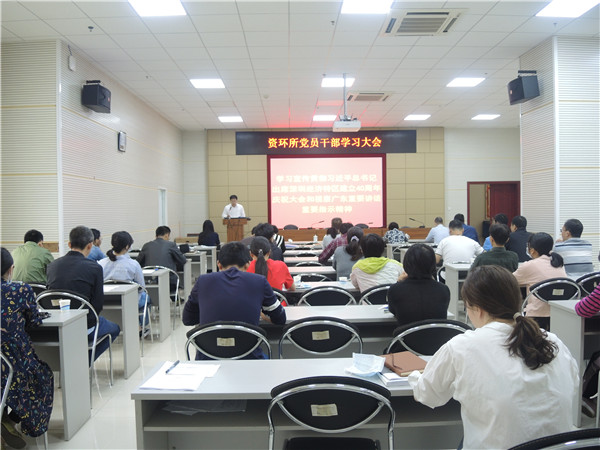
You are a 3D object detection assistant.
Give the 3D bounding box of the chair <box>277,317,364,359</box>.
[{"bbox_3d":[0.123,0.961,3.035,0.480,0.860,0.560,-1,2,-1],"label":"chair"}]

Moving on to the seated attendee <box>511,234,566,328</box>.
[{"bbox_3d":[2.039,0.674,4.272,0.480,1.240,0.750,-1,2,-13],"label":"seated attendee"}]

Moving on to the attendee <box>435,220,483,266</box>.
[{"bbox_3d":[2.064,0.583,6.439,0.570,1.280,0.800,-1,2,-1],"label":"attendee"}]

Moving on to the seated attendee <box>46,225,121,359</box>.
[{"bbox_3d":[-1.707,0.675,3.918,0.510,1.320,0.750,0,2,7],"label":"seated attendee"}]

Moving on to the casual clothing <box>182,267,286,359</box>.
[{"bbox_3d":[-0.372,0.542,2.829,0.580,0.625,0.460,-1,2,-1],"label":"casual clothing"}]

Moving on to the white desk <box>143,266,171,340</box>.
[{"bbox_3d":[-2.246,0.922,5.550,1.400,0.750,0.450,-1,2,-1],"label":"white desk"}]

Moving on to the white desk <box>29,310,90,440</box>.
[{"bbox_3d":[-2.181,1.005,3.243,1.400,0.750,0.450,-1,2,-1],"label":"white desk"}]

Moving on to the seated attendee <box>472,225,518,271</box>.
[{"bbox_3d":[2.241,0.636,5.648,0.530,1.290,0.720,-1,2,-1],"label":"seated attendee"}]

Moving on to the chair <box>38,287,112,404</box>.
[{"bbox_3d":[-1.739,0.920,3.800,0.500,0.870,0.550,-1,2,-1],"label":"chair"}]

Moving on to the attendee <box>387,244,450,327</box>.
[{"bbox_3d":[0.743,0.730,3.145,0.450,1.240,0.750,-1,2,-1],"label":"attendee"}]

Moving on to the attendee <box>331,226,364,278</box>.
[{"bbox_3d":[0.548,0.639,5.237,0.470,1.240,0.700,-1,2,-1],"label":"attendee"}]

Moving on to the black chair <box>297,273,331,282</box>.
[{"bbox_3d":[0.126,0.867,5.017,0.500,0.820,0.530,-1,2,-1],"label":"black chair"}]

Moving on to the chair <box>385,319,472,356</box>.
[{"bbox_3d":[0.753,0.956,2.947,0.480,0.860,0.560,-1,2,-1],"label":"chair"}]

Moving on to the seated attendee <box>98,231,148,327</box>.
[{"bbox_3d":[-1.804,0.691,5.186,0.490,1.240,0.780,-1,2,7],"label":"seated attendee"}]

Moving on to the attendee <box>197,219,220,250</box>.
[{"bbox_3d":[-1.837,0.545,9.864,0.460,1.280,0.740,-1,2,-1],"label":"attendee"}]

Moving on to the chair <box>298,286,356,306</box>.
[{"bbox_3d":[0.223,0.896,4.180,0.500,0.820,0.530,-1,2,-1],"label":"chair"}]

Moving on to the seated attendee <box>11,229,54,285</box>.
[{"bbox_3d":[-2.320,0.702,4.306,0.500,1.280,0.780,-1,2,2],"label":"seated attendee"}]

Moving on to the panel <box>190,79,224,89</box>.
[{"bbox_3d":[-1.700,-2.651,9.086,0.600,0.050,0.600,-1,2,-1],"label":"panel"}]

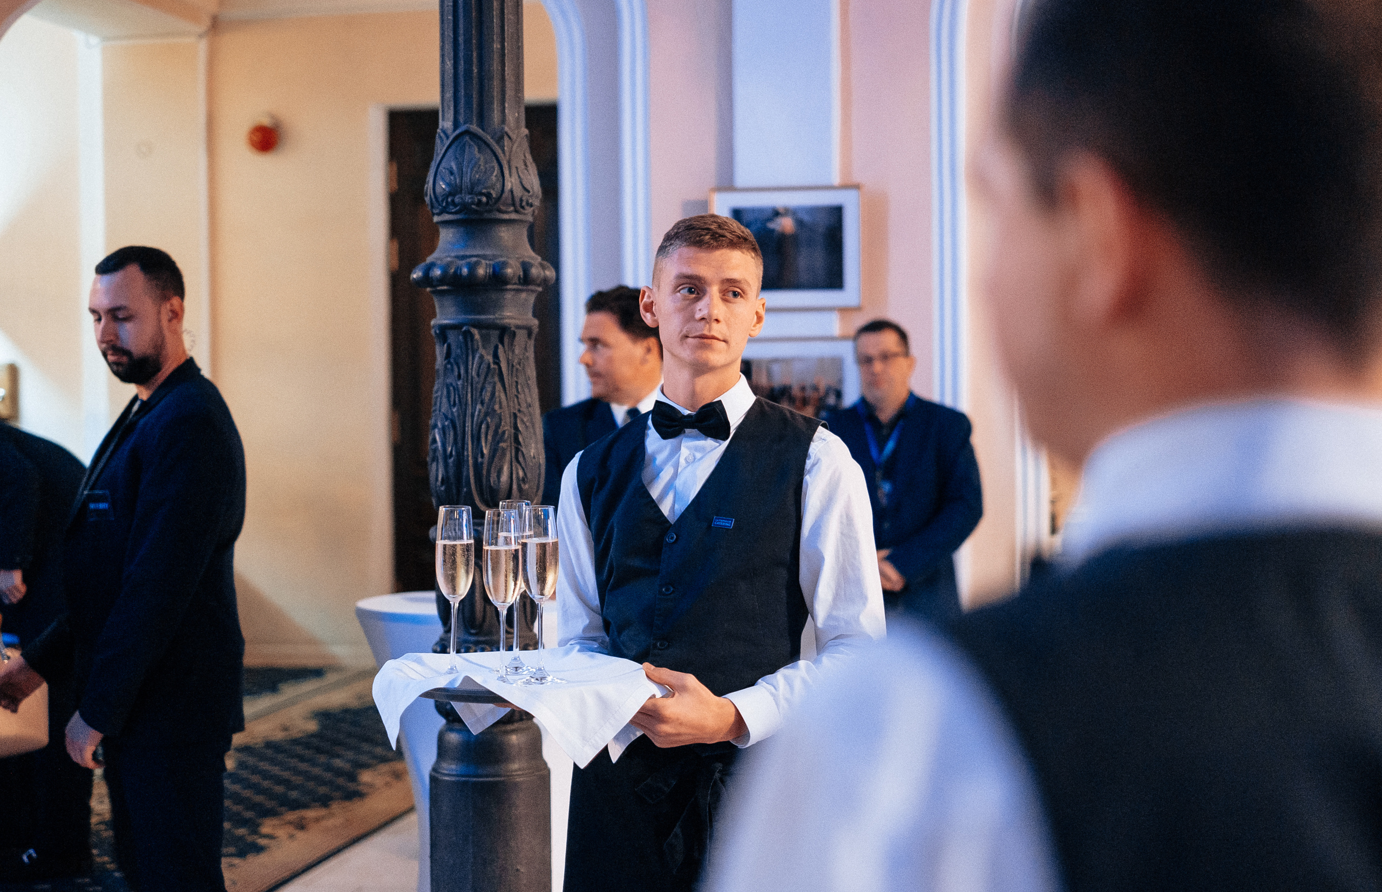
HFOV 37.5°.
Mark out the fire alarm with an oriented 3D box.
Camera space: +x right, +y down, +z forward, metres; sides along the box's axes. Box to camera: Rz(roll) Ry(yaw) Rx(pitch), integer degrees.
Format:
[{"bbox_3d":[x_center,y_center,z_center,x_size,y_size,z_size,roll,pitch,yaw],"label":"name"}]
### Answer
[{"bbox_3d":[-2.432,-1.778,11.600,0.180,0.205,0.110,-1,1,12],"label":"fire alarm"}]

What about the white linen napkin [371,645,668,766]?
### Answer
[{"bbox_3d":[-0.225,0.346,2.680,0.390,0.125,0.370,-1,1,0],"label":"white linen napkin"}]

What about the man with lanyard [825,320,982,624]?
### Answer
[{"bbox_3d":[0.580,0.538,5.961,0.540,1.804,0.340,-1,1,7],"label":"man with lanyard"}]

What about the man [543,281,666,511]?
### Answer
[{"bbox_3d":[-0.106,0.568,4.261,0.520,1.801,0.320,0,1,23],"label":"man"}]

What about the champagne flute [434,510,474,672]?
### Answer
[{"bbox_3d":[-0.320,0.194,2.750,0.066,0.225,0.066,-1,1,0],"label":"champagne flute"}]

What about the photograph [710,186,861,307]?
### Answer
[{"bbox_3d":[0.304,-0.631,6.500,0.490,0.391,0.030,-1,1,9],"label":"photograph"}]

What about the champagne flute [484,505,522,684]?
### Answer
[{"bbox_3d":[-0.247,0.197,2.670,0.066,0.225,0.066,-1,1,0],"label":"champagne flute"}]

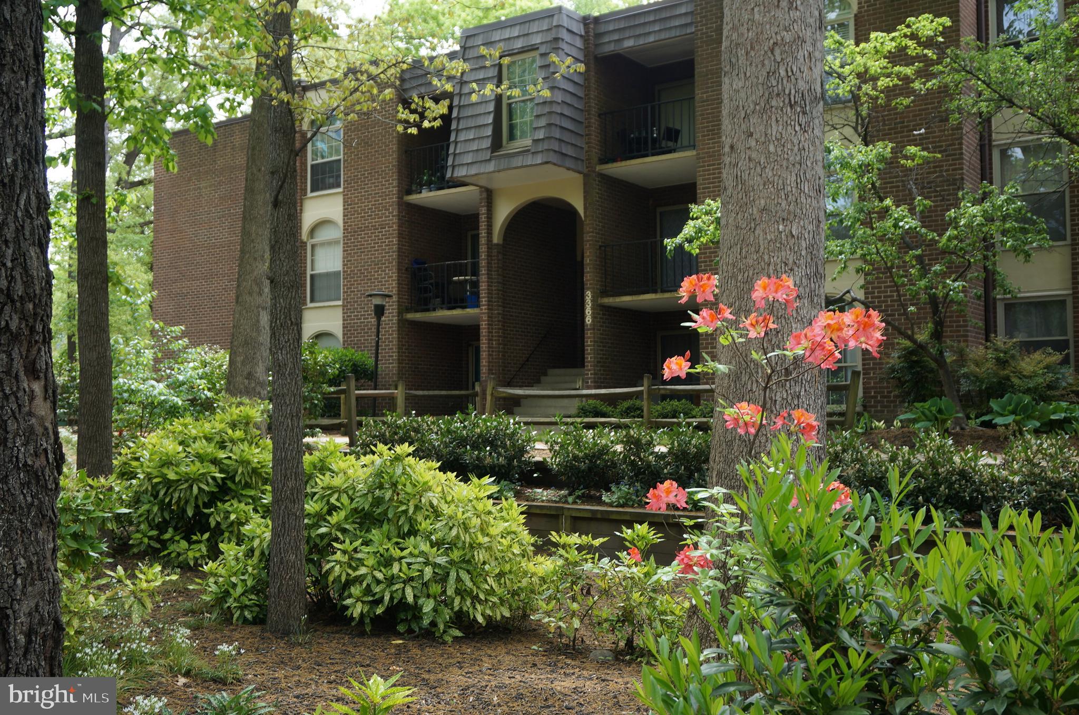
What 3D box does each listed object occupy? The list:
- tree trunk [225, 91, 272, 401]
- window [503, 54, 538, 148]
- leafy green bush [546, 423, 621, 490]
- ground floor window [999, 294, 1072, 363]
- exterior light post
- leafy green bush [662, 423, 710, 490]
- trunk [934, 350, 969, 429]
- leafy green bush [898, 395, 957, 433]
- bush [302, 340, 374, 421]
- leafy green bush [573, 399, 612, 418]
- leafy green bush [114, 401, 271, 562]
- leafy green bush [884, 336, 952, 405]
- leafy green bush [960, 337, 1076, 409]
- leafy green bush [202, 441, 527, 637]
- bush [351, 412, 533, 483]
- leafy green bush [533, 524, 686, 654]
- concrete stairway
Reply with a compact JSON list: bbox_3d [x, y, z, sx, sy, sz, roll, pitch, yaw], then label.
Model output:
[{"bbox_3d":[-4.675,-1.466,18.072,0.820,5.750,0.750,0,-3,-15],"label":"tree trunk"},{"bbox_3d":[-0.368,-5.110,21.948,0.882,1.813,0.120,-2,-4,34],"label":"window"},{"bbox_3d":[0.526,1.198,13.400,0.950,0.820,0.880,0,-3,0],"label":"leafy green bush"},{"bbox_3d":[8.490,-0.280,18.937,1.194,1.520,0.120,-2,-4,34],"label":"ground floor window"},{"bbox_3d":[-3.316,-0.052,22.800,0.530,2.620,0.530,0,-3,0],"label":"exterior light post"},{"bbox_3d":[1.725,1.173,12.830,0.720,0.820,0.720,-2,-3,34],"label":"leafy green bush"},{"bbox_3d":[5.835,0.448,15.700,0.450,1.120,0.250,0,-3,0],"label":"trunk"},{"bbox_3d":[5.319,0.775,15.200,0.760,0.490,0.700,0,-3,0],"label":"leafy green bush"},{"bbox_3d":[-4.176,0.486,22.800,1.400,1.550,1.250,-2,-4,34],"label":"bush"},{"bbox_3d":[1.025,1.000,21.200,0.680,0.400,0.650,0,-3,0],"label":"leafy green bush"},{"bbox_3d":[-3.780,1.321,12.135,1.750,1.650,1.600,1,-3,-17],"label":"leafy green bush"},{"bbox_3d":[6.072,0.318,17.777,1.000,1.350,0.900,-2,-3,34],"label":"leafy green bush"},{"bbox_3d":[7.447,0.293,17.201,1.700,1.330,1.150,-2,-3,34],"label":"leafy green bush"},{"bbox_3d":[-1.312,1.335,8.484,2.500,1.300,1.800,0,-3,-9],"label":"leafy green bush"},{"bbox_3d":[-1.334,1.237,15.041,2.600,1.020,1.000,-2,-3,34],"label":"bush"},{"bbox_3d":[0.484,1.594,7.700,1.020,0.840,0.850,0,-3,0],"label":"leafy green bush"},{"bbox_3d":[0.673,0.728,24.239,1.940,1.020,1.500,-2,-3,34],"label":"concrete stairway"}]

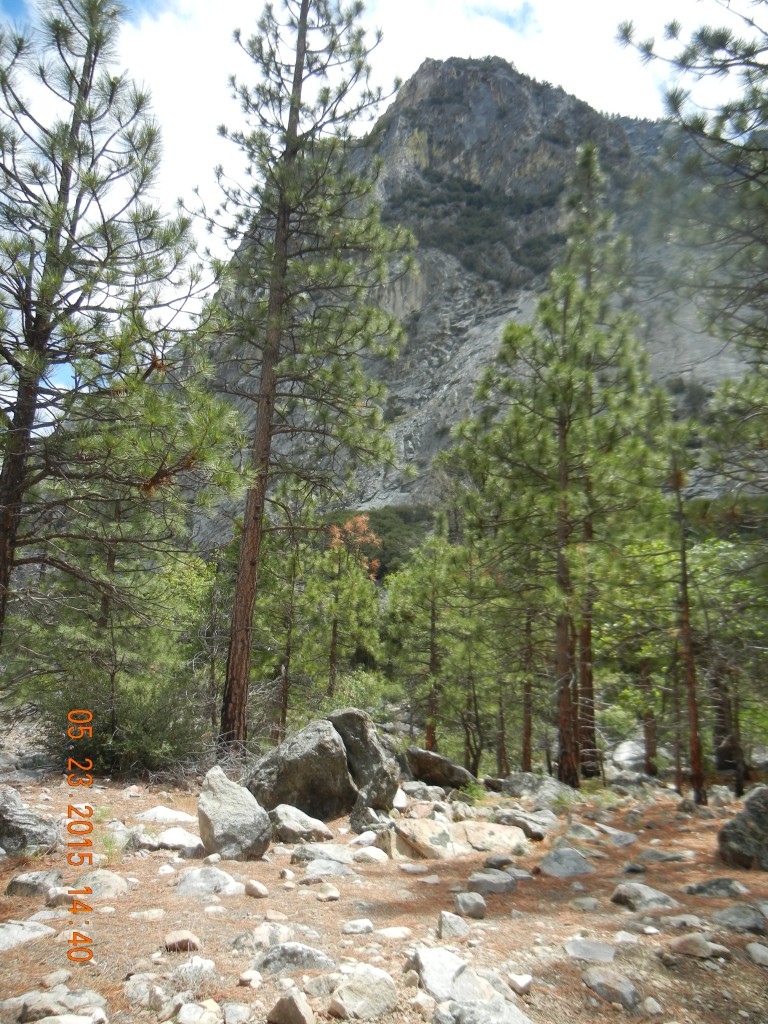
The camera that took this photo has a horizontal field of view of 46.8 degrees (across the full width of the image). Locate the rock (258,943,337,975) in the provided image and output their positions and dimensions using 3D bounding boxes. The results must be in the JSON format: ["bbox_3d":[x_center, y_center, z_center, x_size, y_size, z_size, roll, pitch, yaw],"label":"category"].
[{"bbox_3d":[-0.533,2.724,5.402,0.487,0.149,0.317,3,-15,-4],"label":"rock"}]

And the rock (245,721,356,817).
[{"bbox_3d":[-1.296,4.077,14.108,1.780,1.508,1.424,3,-15,-4],"label":"rock"}]

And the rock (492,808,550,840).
[{"bbox_3d":[1.391,3.167,9.010,0.561,0.283,0.505,2,-15,0],"label":"rock"}]

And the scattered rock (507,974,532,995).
[{"bbox_3d":[0.696,2.417,4.544,0.124,0.081,0.099,2,-15,0],"label":"scattered rock"}]

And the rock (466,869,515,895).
[{"bbox_3d":[0.989,3.401,8.168,0.460,0.196,0.345,3,-15,-3],"label":"rock"}]

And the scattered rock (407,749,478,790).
[{"bbox_3d":[1.241,5.558,19.156,1.511,0.860,0.907,6,-16,-15],"label":"scattered rock"}]

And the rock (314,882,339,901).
[{"bbox_3d":[-0.483,3.243,7.585,0.222,0.127,0.178,2,-15,-3],"label":"rock"}]

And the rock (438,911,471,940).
[{"bbox_3d":[0.435,2.548,5.482,0.192,0.141,0.153,2,-15,0],"label":"rock"}]

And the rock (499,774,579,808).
[{"bbox_3d":[2.094,3.646,11.723,1.076,0.373,0.753,2,-15,0],"label":"rock"}]

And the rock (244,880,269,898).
[{"bbox_3d":[-0.889,2.640,6.216,0.156,0.106,0.125,2,-15,0],"label":"rock"}]

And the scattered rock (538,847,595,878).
[{"bbox_3d":[1.890,3.630,9.190,0.580,0.282,0.435,-1,-15,11],"label":"scattered rock"}]

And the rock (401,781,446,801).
[{"bbox_3d":[0.732,5.157,16.435,0.852,0.339,0.596,1,-15,3],"label":"rock"}]

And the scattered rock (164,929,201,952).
[{"bbox_3d":[-1.132,2.413,4.999,0.191,0.104,0.143,2,-15,0],"label":"scattered rock"}]

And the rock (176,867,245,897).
[{"bbox_3d":[-1.500,3.194,7.672,0.588,0.208,0.411,4,-15,-9],"label":"rock"}]

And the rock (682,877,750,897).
[{"bbox_3d":[2.586,2.908,6.883,0.496,0.116,0.298,2,-15,0],"label":"rock"}]

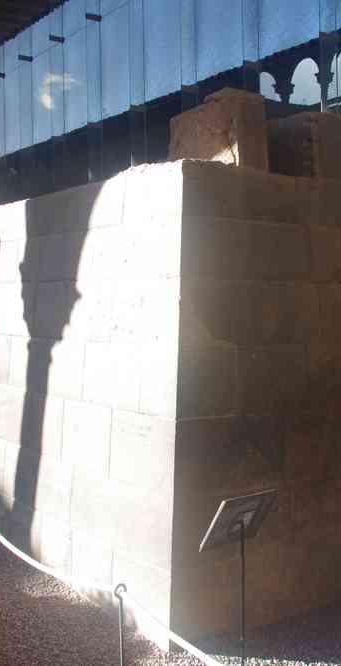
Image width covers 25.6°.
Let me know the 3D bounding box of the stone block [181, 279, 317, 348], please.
[{"bbox_3d":[0.312,-0.108,4.323,1.011,0.377,0.500,-2,3,-36],"label":"stone block"}]

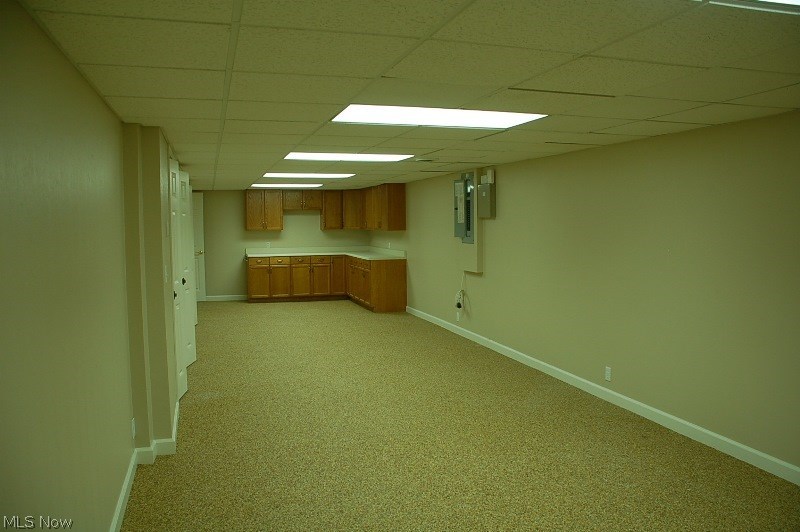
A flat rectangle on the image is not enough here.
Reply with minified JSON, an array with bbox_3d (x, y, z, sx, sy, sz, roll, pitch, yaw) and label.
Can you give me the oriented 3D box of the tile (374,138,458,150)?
[{"bbox_3d":[0.197,-0.998,4.861,0.605,0.020,0.600,-2,4,-18],"label":"tile"}]

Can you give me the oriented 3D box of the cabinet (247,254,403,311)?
[{"bbox_3d":[-1.494,0.293,11.151,2.455,0.874,2.573,-2,4,-18],"label":"cabinet"}]

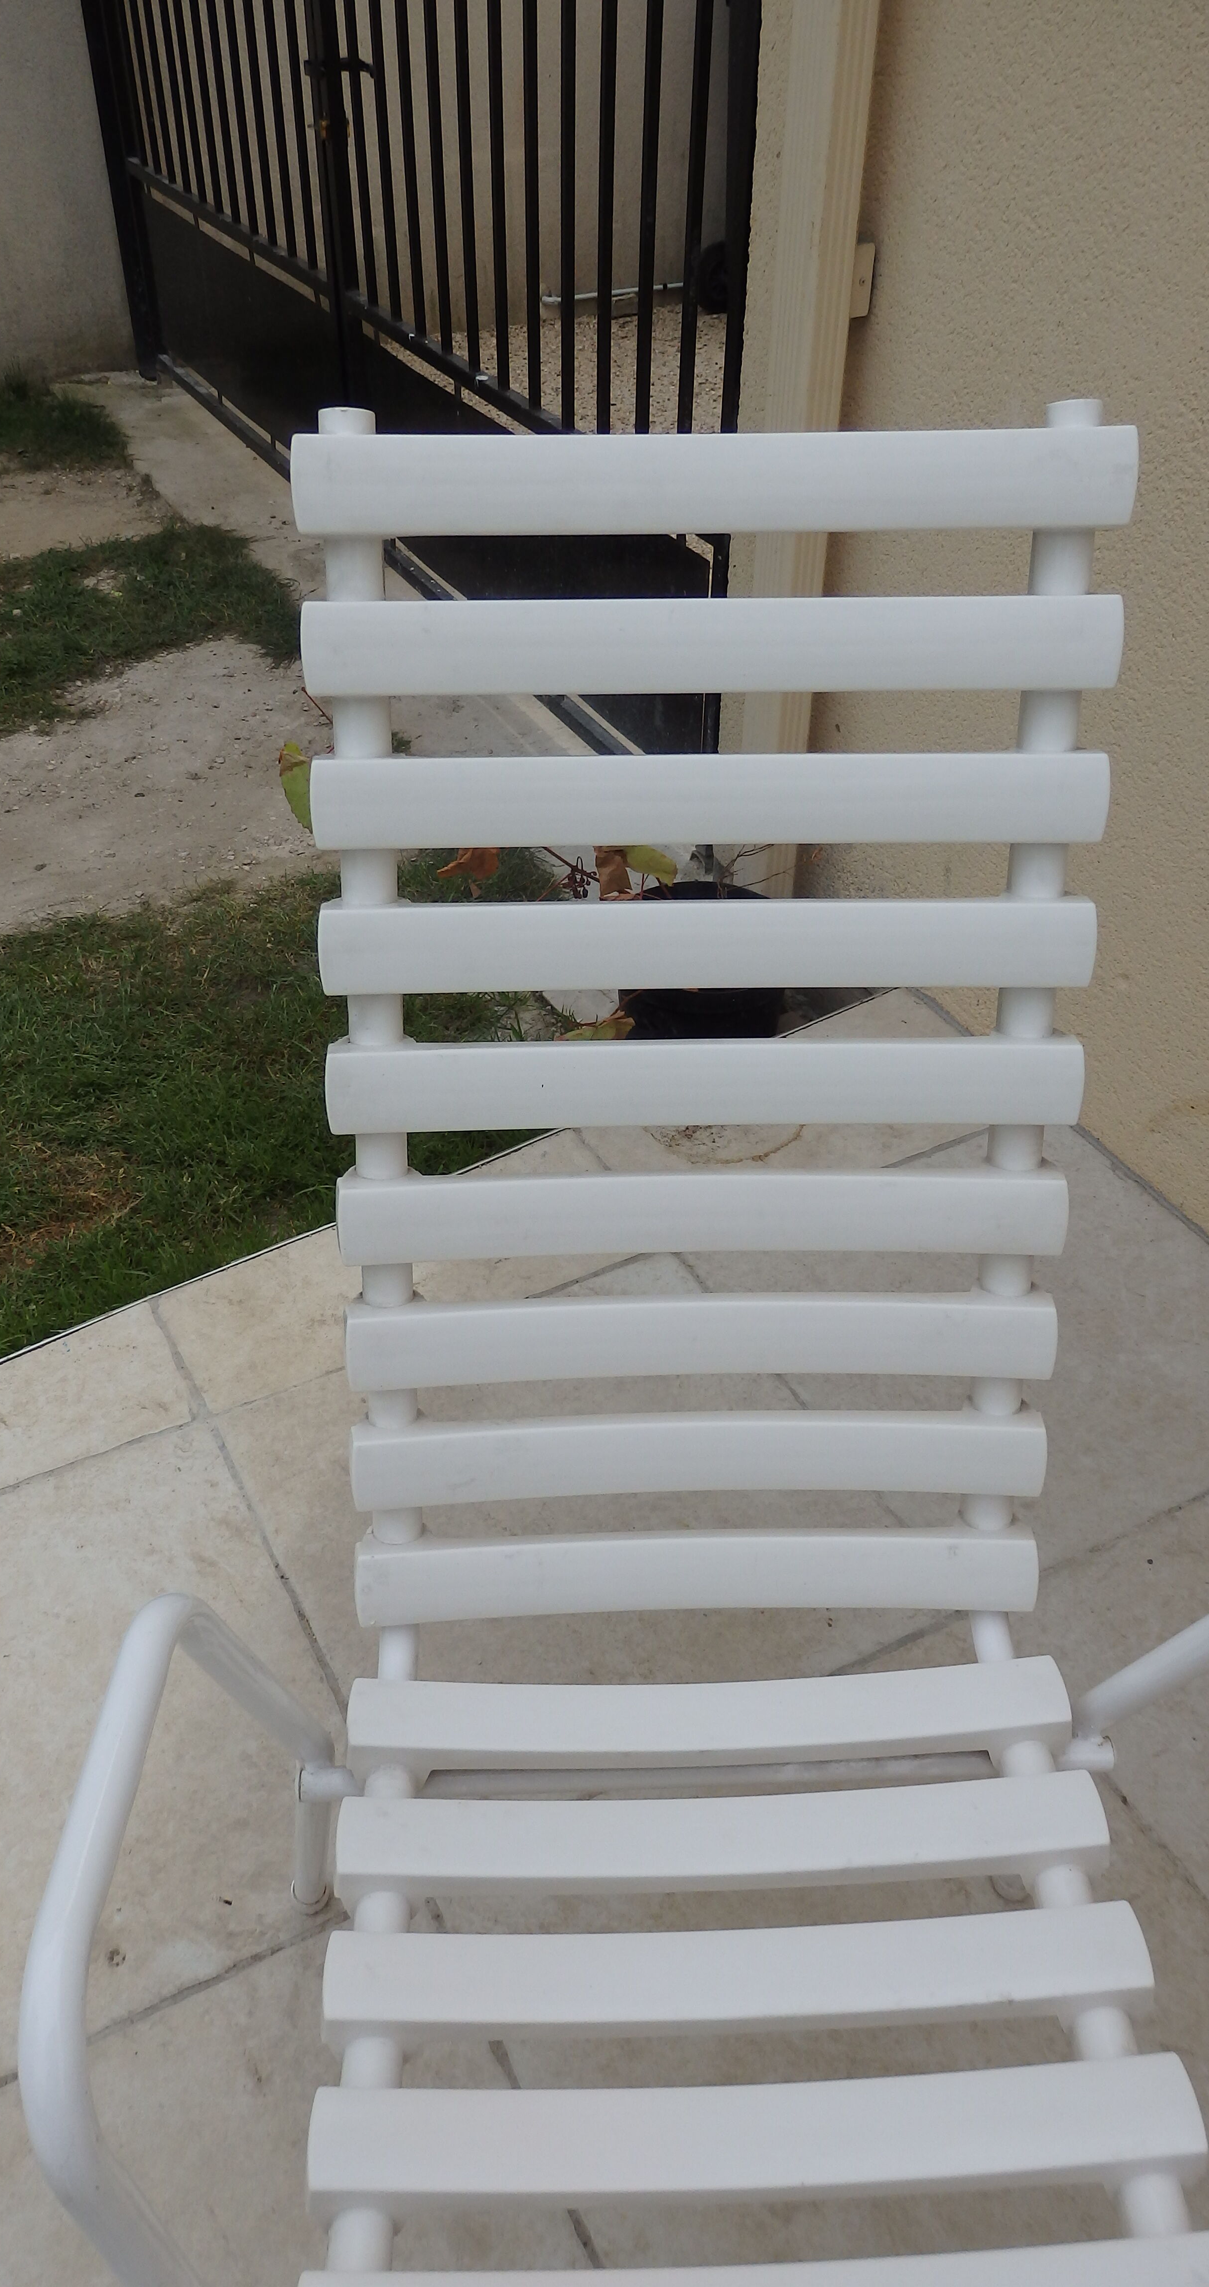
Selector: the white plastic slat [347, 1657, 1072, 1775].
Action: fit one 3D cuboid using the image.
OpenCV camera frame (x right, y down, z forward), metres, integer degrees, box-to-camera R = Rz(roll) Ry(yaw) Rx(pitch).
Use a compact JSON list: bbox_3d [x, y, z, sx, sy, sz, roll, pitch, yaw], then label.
[{"bbox_3d":[0.076,0.414,1.197,0.513,0.050,0.058,-1,34,-2],"label":"white plastic slat"}]

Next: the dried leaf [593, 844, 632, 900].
[{"bbox_3d":[0.011,-0.389,2.300,0.060,0.090,0.040,1,40,0],"label":"dried leaf"}]

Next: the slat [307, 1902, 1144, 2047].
[{"bbox_3d":[0.084,0.524,1.043,0.513,0.050,0.058,-1,34,-2],"label":"slat"}]

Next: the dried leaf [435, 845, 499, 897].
[{"bbox_3d":[-0.190,-0.392,2.300,0.095,0.090,0.045,1,40,0],"label":"dried leaf"}]

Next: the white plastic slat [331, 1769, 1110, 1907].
[{"bbox_3d":[0.080,0.469,1.118,0.513,0.050,0.058,-1,34,-2],"label":"white plastic slat"}]

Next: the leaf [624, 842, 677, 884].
[{"bbox_3d":[0.059,-0.402,2.300,0.085,0.075,0.045,1,40,0],"label":"leaf"}]

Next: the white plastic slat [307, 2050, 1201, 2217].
[{"bbox_3d":[0.089,0.579,0.966,0.513,0.050,0.058,-1,34,-2],"label":"white plastic slat"}]

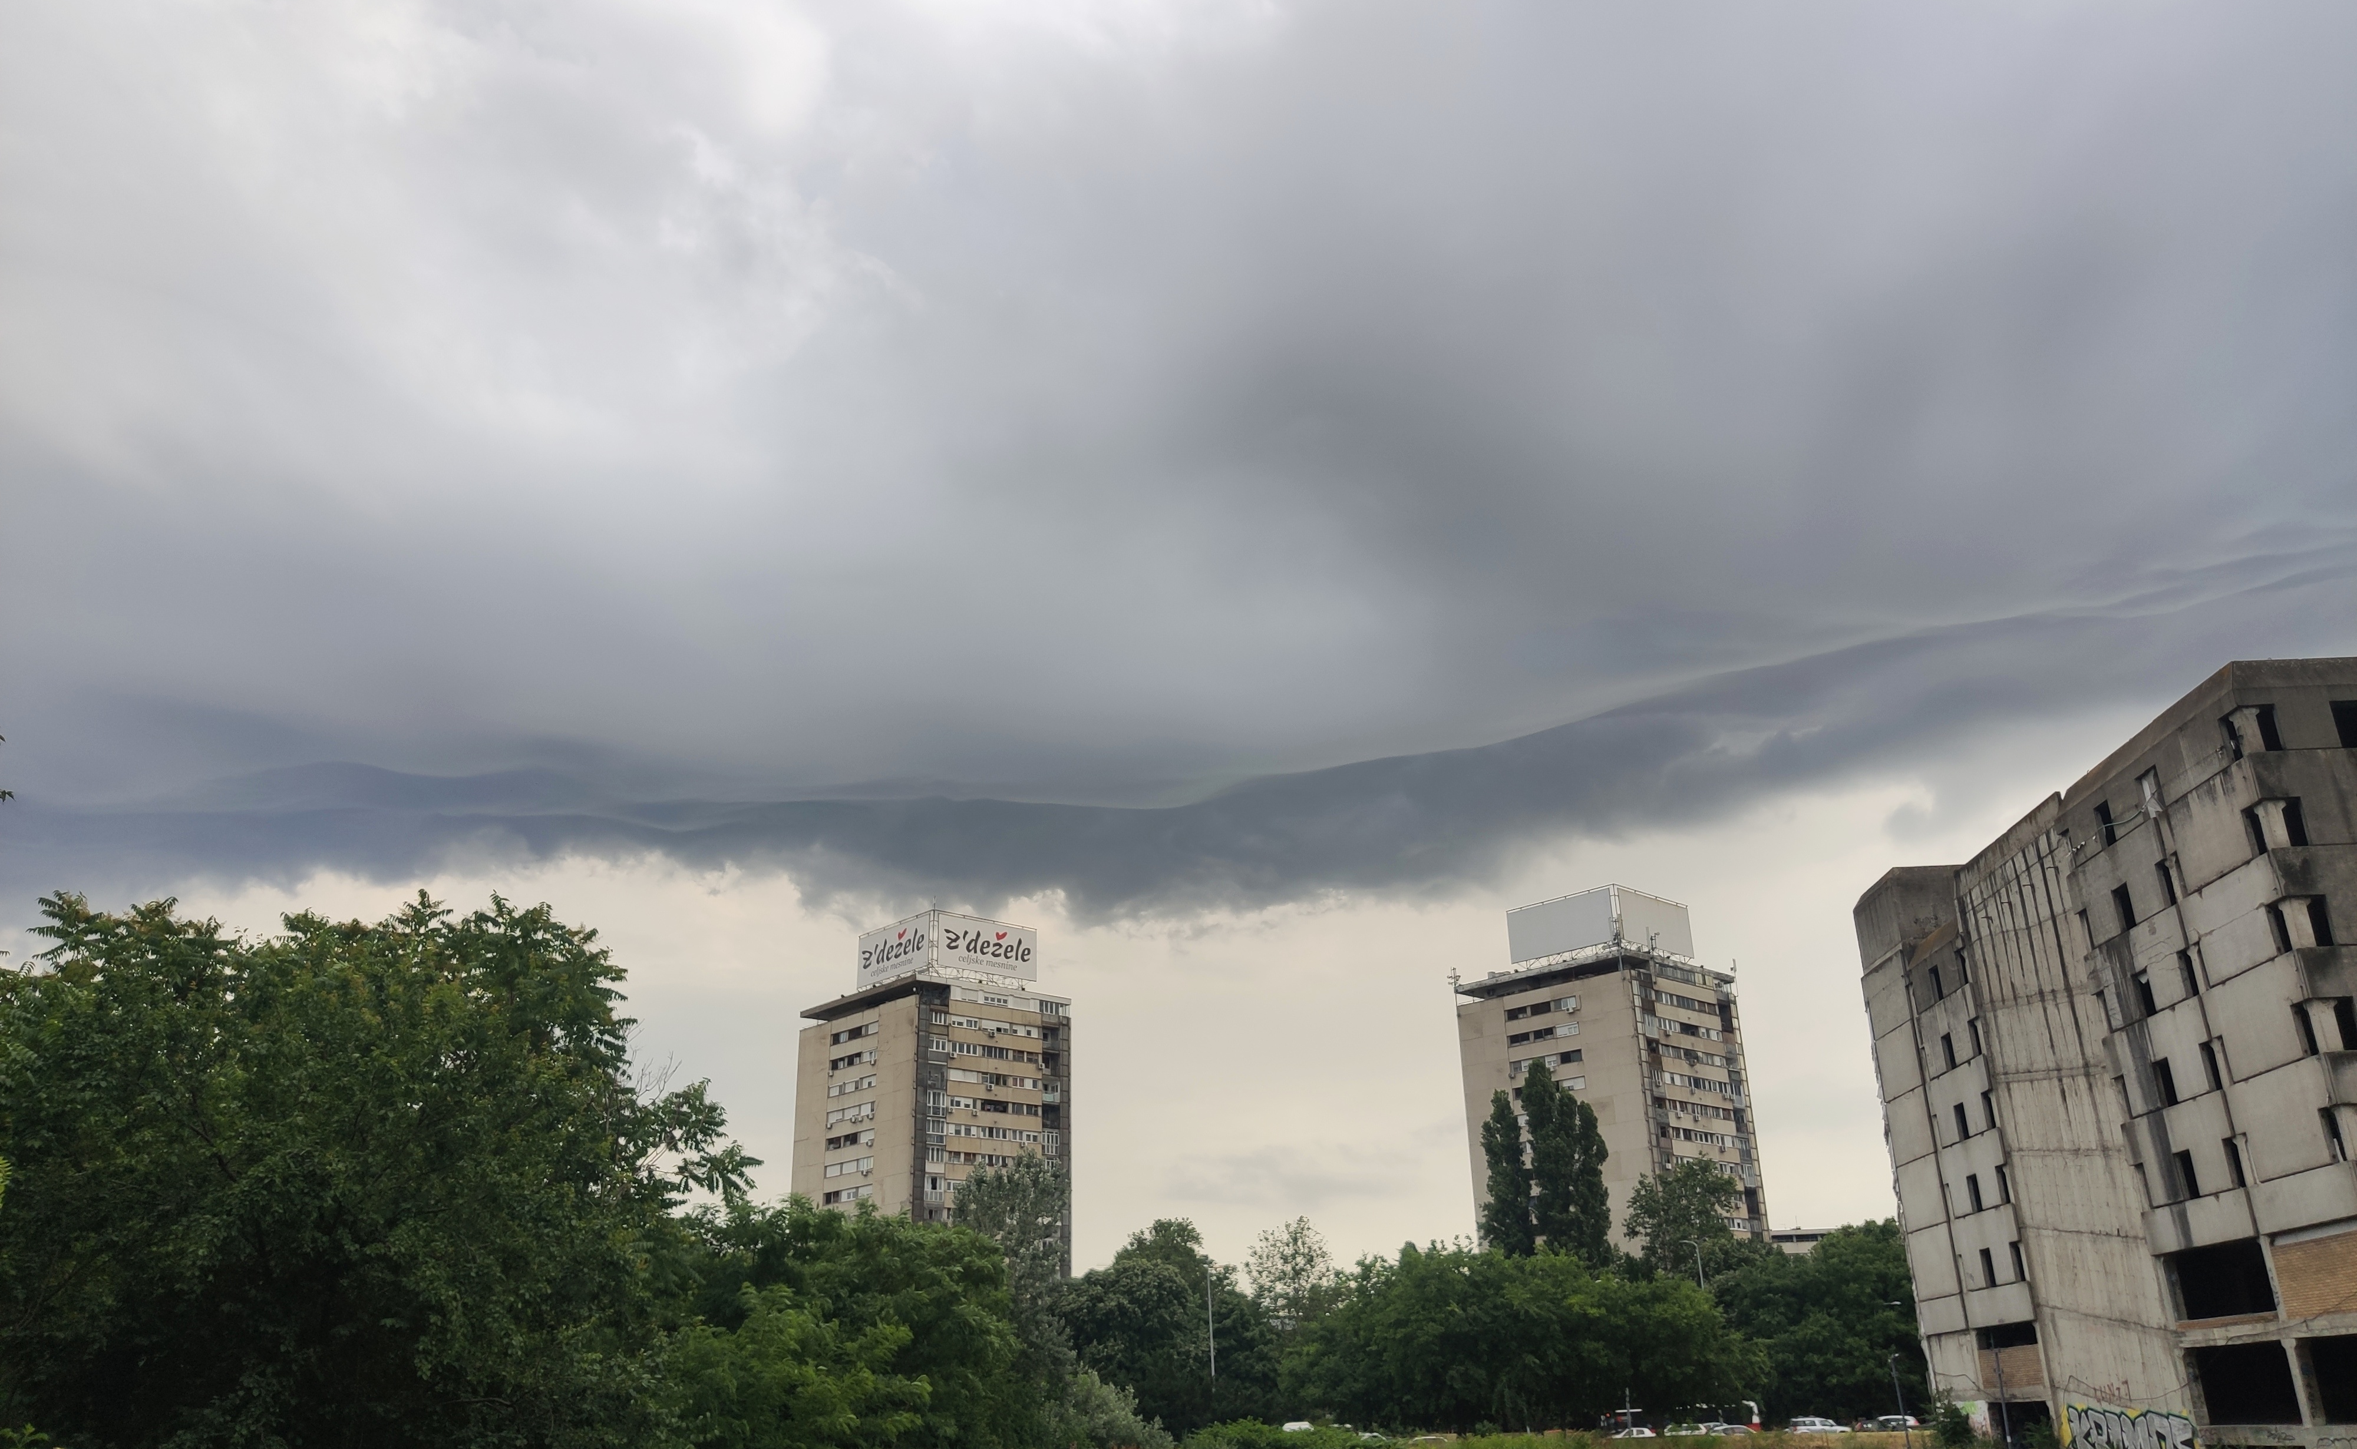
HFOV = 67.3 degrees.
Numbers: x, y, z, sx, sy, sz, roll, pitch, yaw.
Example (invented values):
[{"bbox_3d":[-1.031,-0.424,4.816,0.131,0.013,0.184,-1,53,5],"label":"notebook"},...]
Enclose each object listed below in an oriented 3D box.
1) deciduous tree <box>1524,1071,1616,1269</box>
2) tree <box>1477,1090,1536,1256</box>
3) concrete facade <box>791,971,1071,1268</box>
[{"bbox_3d":[33.480,43.780,148.570,6.900,30.710,6.900,-6,-22,11],"label":"deciduous tree"},{"bbox_3d":[28.140,45.260,149.150,4.500,28.650,4.500,-5,-21,9],"label":"tree"},{"bbox_3d":[-26.060,52.970,189.250,21.200,46.110,22.500,17,-28,-39],"label":"concrete facade"}]

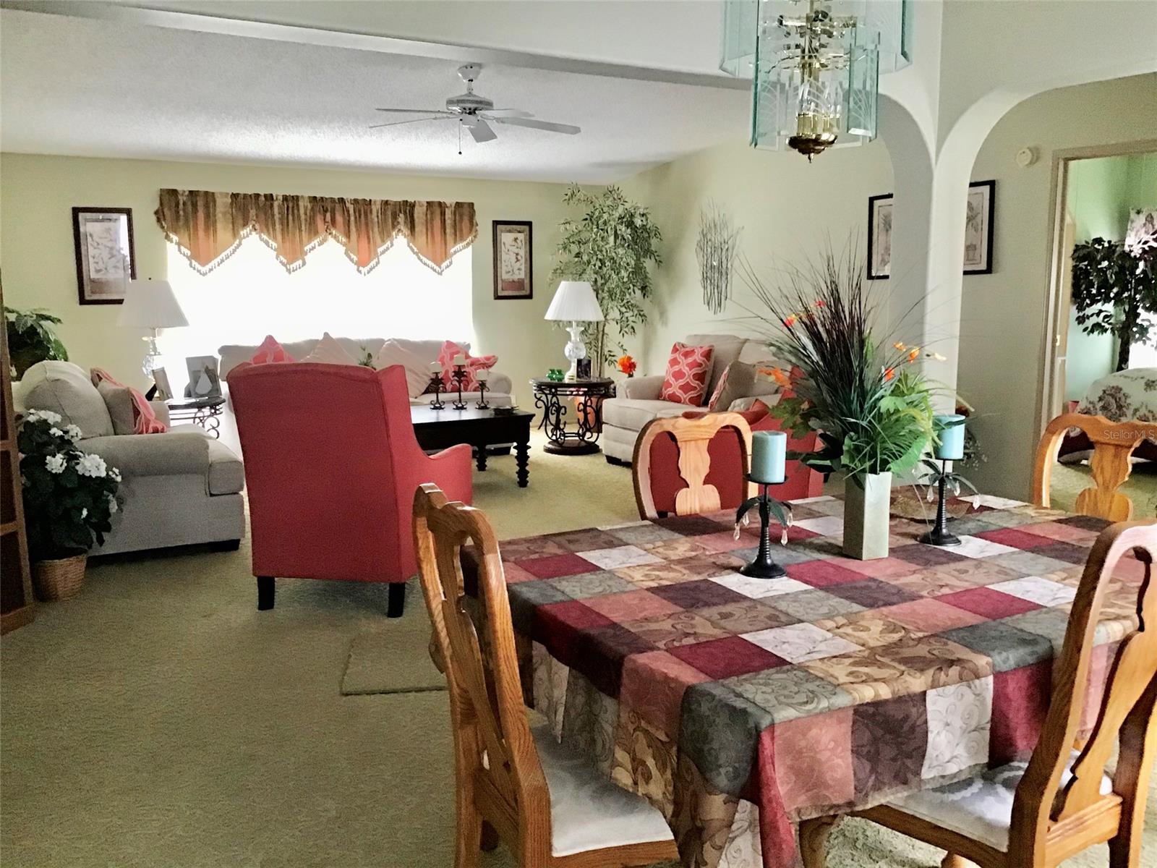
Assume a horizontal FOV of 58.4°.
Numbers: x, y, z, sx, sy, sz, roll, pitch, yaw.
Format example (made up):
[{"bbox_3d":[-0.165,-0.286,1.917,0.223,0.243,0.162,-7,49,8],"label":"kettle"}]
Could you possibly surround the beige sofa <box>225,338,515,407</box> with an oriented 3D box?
[{"bbox_3d":[-1.675,-0.276,8.223,2.180,0.930,0.994,-5,10,-30],"label":"beige sofa"}]

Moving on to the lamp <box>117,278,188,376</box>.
[{"bbox_3d":[-2.979,-0.662,7.284,0.480,0.830,0.480,-5,10,-30],"label":"lamp"}]

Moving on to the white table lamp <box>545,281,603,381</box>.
[{"bbox_3d":[-0.033,-0.832,8.418,0.476,0.818,0.476,0,8,0],"label":"white table lamp"}]

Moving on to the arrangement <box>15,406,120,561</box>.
[{"bbox_3d":[-2.316,0.229,4.720,0.480,0.680,0.460,-5,10,-30],"label":"arrangement"}]

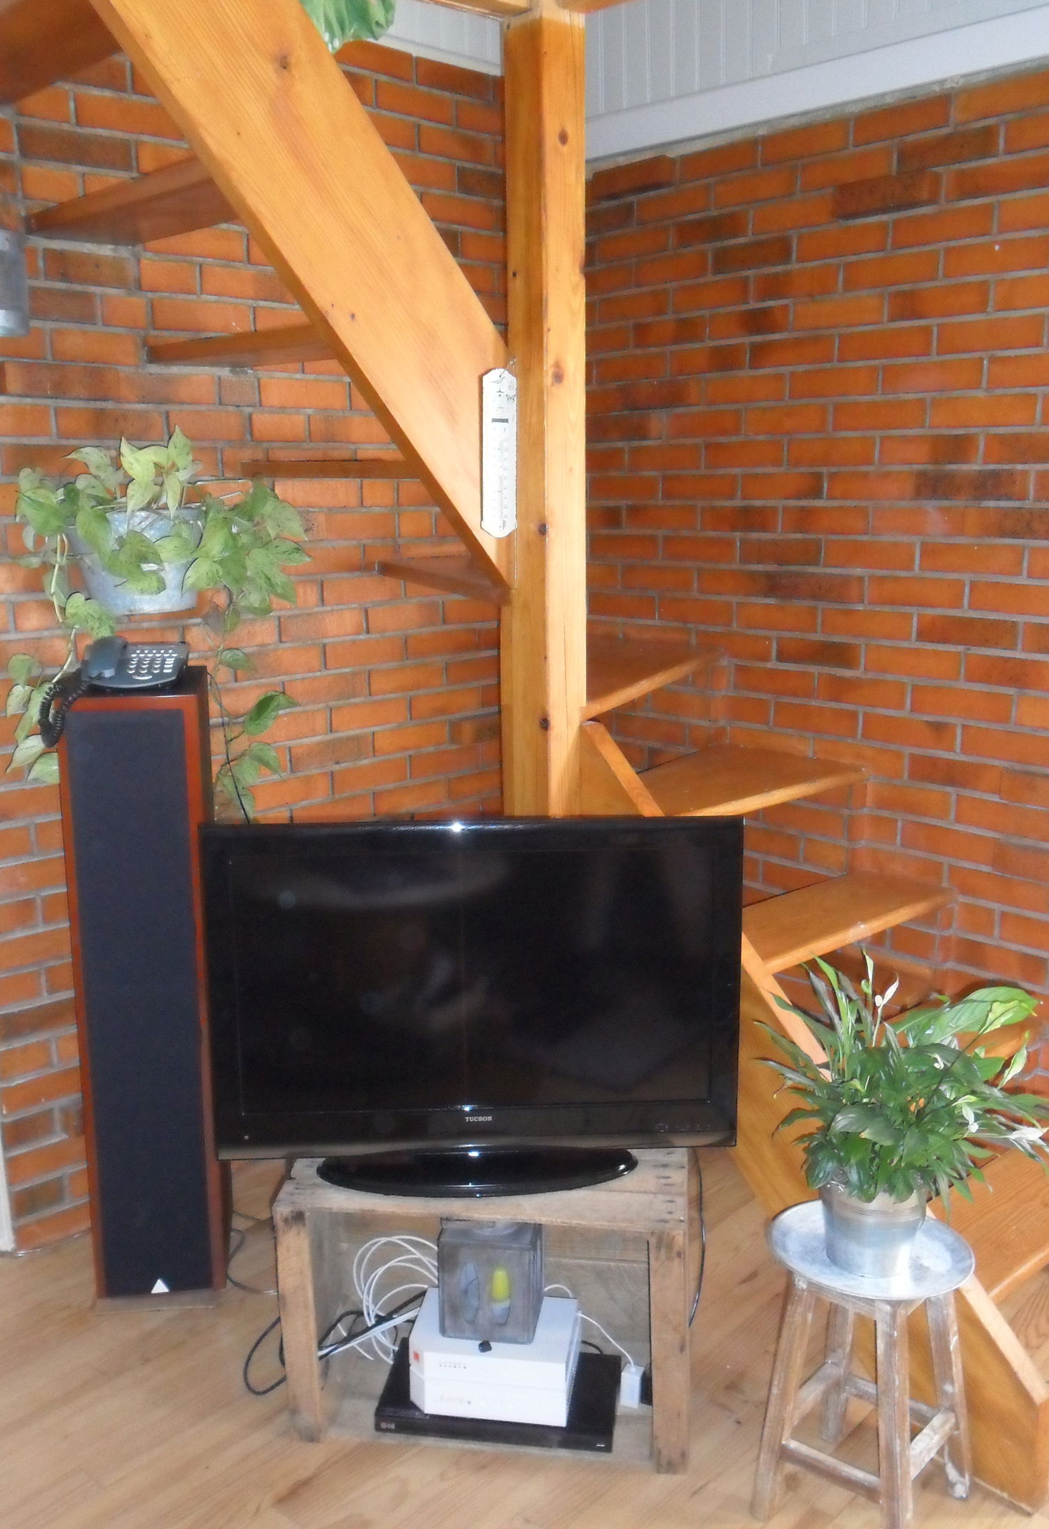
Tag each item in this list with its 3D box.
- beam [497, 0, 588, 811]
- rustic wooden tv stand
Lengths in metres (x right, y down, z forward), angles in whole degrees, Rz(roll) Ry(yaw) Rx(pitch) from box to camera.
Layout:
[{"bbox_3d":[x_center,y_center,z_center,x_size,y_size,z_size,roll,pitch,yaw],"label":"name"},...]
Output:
[{"bbox_3d":[0.039,-0.158,2.412,0.097,2.200,0.097,-10,14,-42],"label":"beam"},{"bbox_3d":[-0.043,0.806,2.214,0.593,0.380,0.330,1,11,7],"label":"rustic wooden tv stand"}]

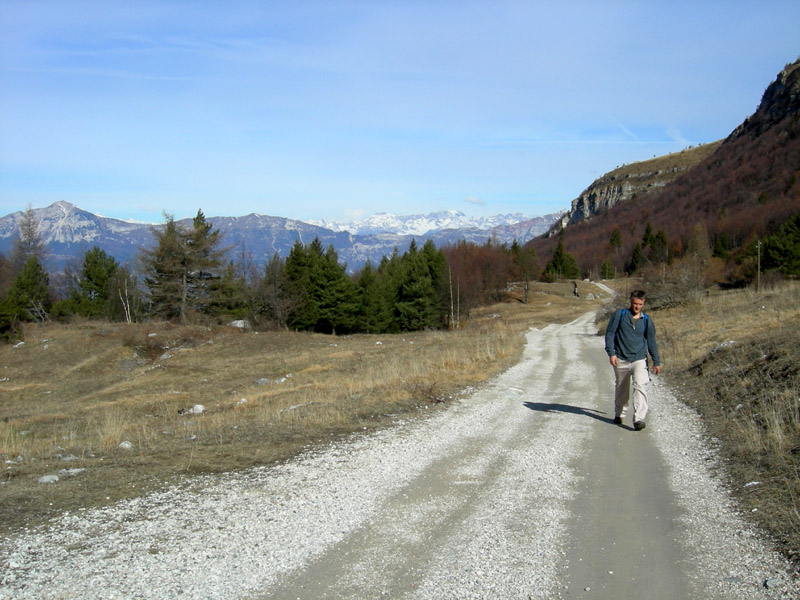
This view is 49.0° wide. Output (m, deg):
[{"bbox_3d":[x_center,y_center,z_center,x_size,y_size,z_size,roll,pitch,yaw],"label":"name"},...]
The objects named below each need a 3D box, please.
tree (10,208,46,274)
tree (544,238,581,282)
[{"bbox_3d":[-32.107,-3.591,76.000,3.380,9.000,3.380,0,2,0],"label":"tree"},{"bbox_3d":[22.070,-5.880,120.000,5.190,6.420,5.190,0,0,0],"label":"tree"}]

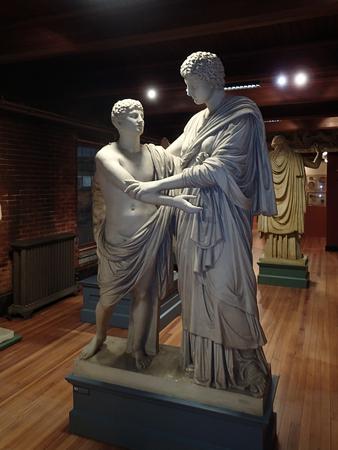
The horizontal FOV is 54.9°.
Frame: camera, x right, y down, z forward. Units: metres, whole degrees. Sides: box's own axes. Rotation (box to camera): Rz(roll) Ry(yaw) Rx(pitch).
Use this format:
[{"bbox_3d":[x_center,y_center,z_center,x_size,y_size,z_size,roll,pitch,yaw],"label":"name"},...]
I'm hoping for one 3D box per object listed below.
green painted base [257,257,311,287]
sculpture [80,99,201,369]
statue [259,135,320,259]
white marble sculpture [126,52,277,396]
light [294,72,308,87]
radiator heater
[{"bbox_3d":[1.920,0.777,5.454,0.760,0.350,0.600,2,7,21],"label":"green painted base"},{"bbox_3d":[-0.175,0.041,2.049,0.720,1.638,0.450,-1,6,-5],"label":"sculpture"},{"bbox_3d":[1.942,-0.461,5.308,0.918,1.971,0.620,2,7,21],"label":"statue"},{"bbox_3d":[0.203,-0.049,1.923,0.730,1.837,0.600,4,8,38],"label":"white marble sculpture"},{"bbox_3d":[1.548,-1.700,3.800,0.150,0.120,0.150,2,7,25],"label":"light"},{"bbox_3d":[-1.648,0.642,4.424,0.250,0.910,1.000,2,7,25],"label":"radiator heater"}]

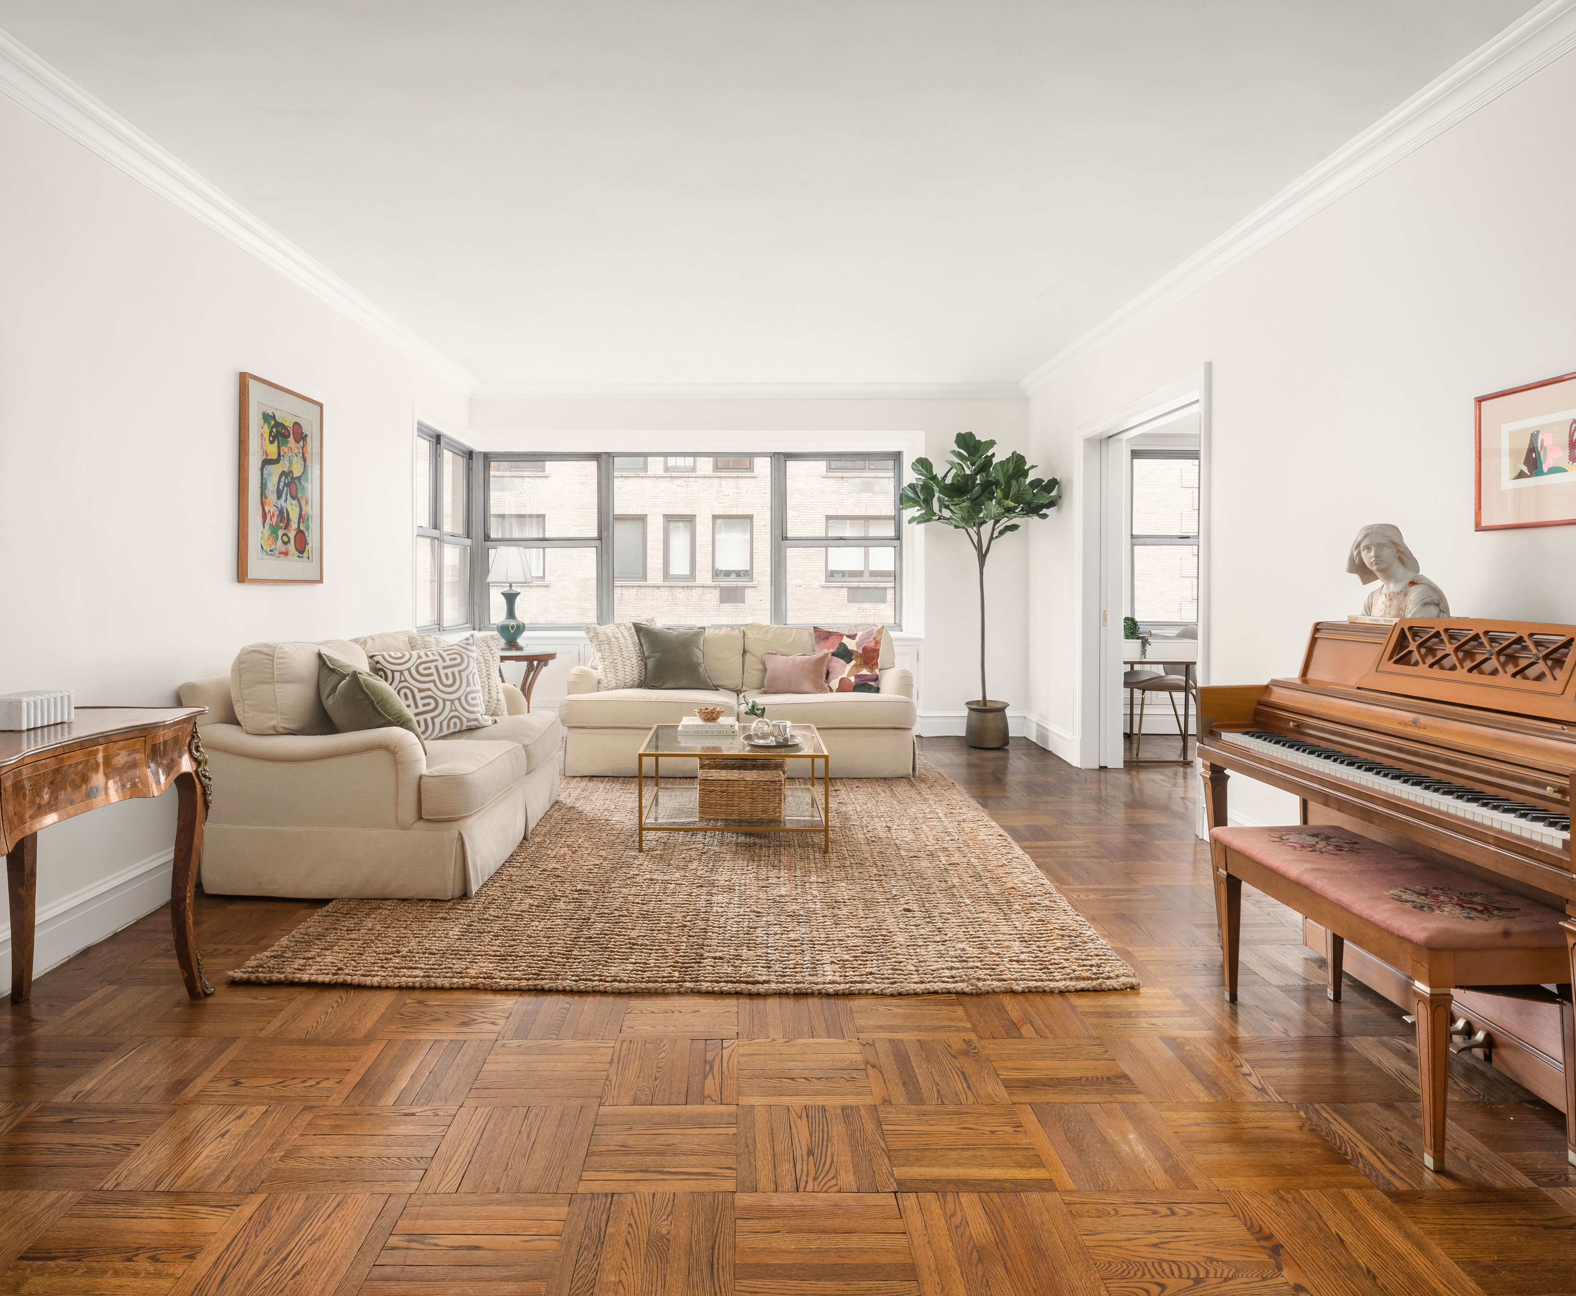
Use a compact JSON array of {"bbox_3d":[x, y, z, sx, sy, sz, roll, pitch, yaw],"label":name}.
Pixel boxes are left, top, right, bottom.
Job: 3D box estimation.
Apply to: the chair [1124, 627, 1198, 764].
[{"bbox_3d":[2.688,0.304,6.620,0.580,0.870,0.520,0,4,-2],"label":"chair"}]

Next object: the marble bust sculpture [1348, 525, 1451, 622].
[{"bbox_3d":[1.848,-0.229,2.790,0.190,0.310,0.270,-2,4,-27],"label":"marble bust sculpture"}]

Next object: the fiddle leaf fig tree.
[{"bbox_3d":[1.374,-0.397,6.700,1.070,2.260,0.950,0,4,-2],"label":"fiddle leaf fig tree"}]

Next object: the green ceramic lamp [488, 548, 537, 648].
[{"bbox_3d":[-2.004,-0.353,6.650,0.350,0.750,0.350,0,4,-2],"label":"green ceramic lamp"}]

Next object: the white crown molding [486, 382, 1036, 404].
[{"bbox_3d":[-0.309,-2.001,7.180,4.360,0.130,0.110,0,4,-2],"label":"white crown molding"}]

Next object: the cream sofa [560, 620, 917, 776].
[{"bbox_3d":[-0.320,0.312,6.150,2.180,0.920,1.060,0,4,-2],"label":"cream sofa"}]

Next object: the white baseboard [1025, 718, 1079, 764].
[{"bbox_3d":[1.879,0.650,6.600,0.030,0.180,1.190,0,4,-2],"label":"white baseboard"}]

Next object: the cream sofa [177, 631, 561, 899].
[{"bbox_3d":[-1.796,0.436,4.265,1.130,0.940,1.530,0,4,-2],"label":"cream sofa"}]

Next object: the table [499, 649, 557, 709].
[{"bbox_3d":[-2.022,0.379,6.620,0.680,0.720,0.600,0,4,-2],"label":"table"}]

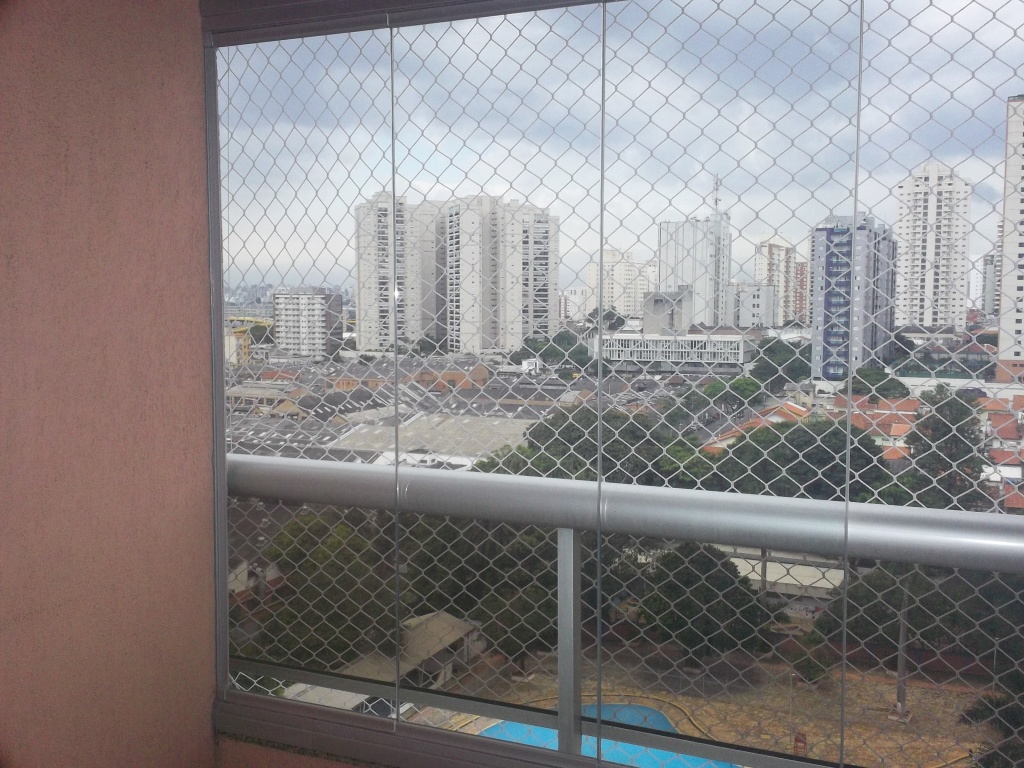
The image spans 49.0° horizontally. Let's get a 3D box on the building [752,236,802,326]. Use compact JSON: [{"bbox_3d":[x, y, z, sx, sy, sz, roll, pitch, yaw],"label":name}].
[{"bbox_3d":[147.570,-56.090,628.000,18.000,52.000,36.000,2,5,24],"label":"building"}]

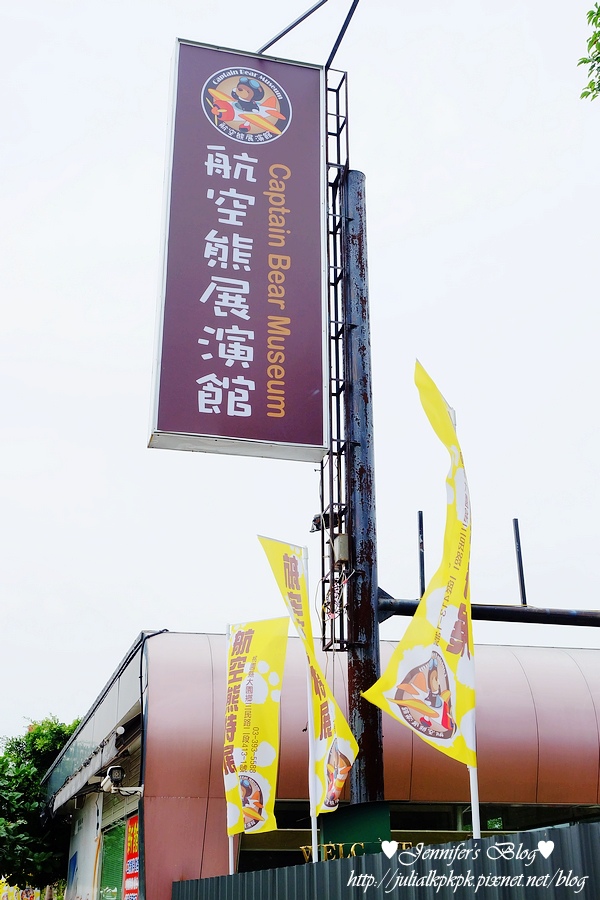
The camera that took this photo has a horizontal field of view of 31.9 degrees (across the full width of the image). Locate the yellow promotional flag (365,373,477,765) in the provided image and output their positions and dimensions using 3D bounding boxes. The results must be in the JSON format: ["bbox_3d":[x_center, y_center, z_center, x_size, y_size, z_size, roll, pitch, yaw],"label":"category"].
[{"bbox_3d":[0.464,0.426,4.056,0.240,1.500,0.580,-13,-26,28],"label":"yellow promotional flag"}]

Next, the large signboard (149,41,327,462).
[{"bbox_3d":[-0.809,-3.105,15.535,2.400,6.703,0.511,6,-24,-13],"label":"large signboard"}]

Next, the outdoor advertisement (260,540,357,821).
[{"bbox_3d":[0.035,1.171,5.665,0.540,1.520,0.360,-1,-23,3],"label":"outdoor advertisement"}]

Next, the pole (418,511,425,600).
[{"bbox_3d":[1.646,1.383,14.196,0.060,1.230,0.060,6,-24,-13],"label":"pole"}]

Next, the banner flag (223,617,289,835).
[{"bbox_3d":[-0.296,1.956,7.491,0.560,1.520,0.160,-16,-28,33],"label":"banner flag"}]

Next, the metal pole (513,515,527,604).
[{"bbox_3d":[3.046,1.524,14.548,0.060,1.260,0.060,6,-24,-13],"label":"metal pole"}]

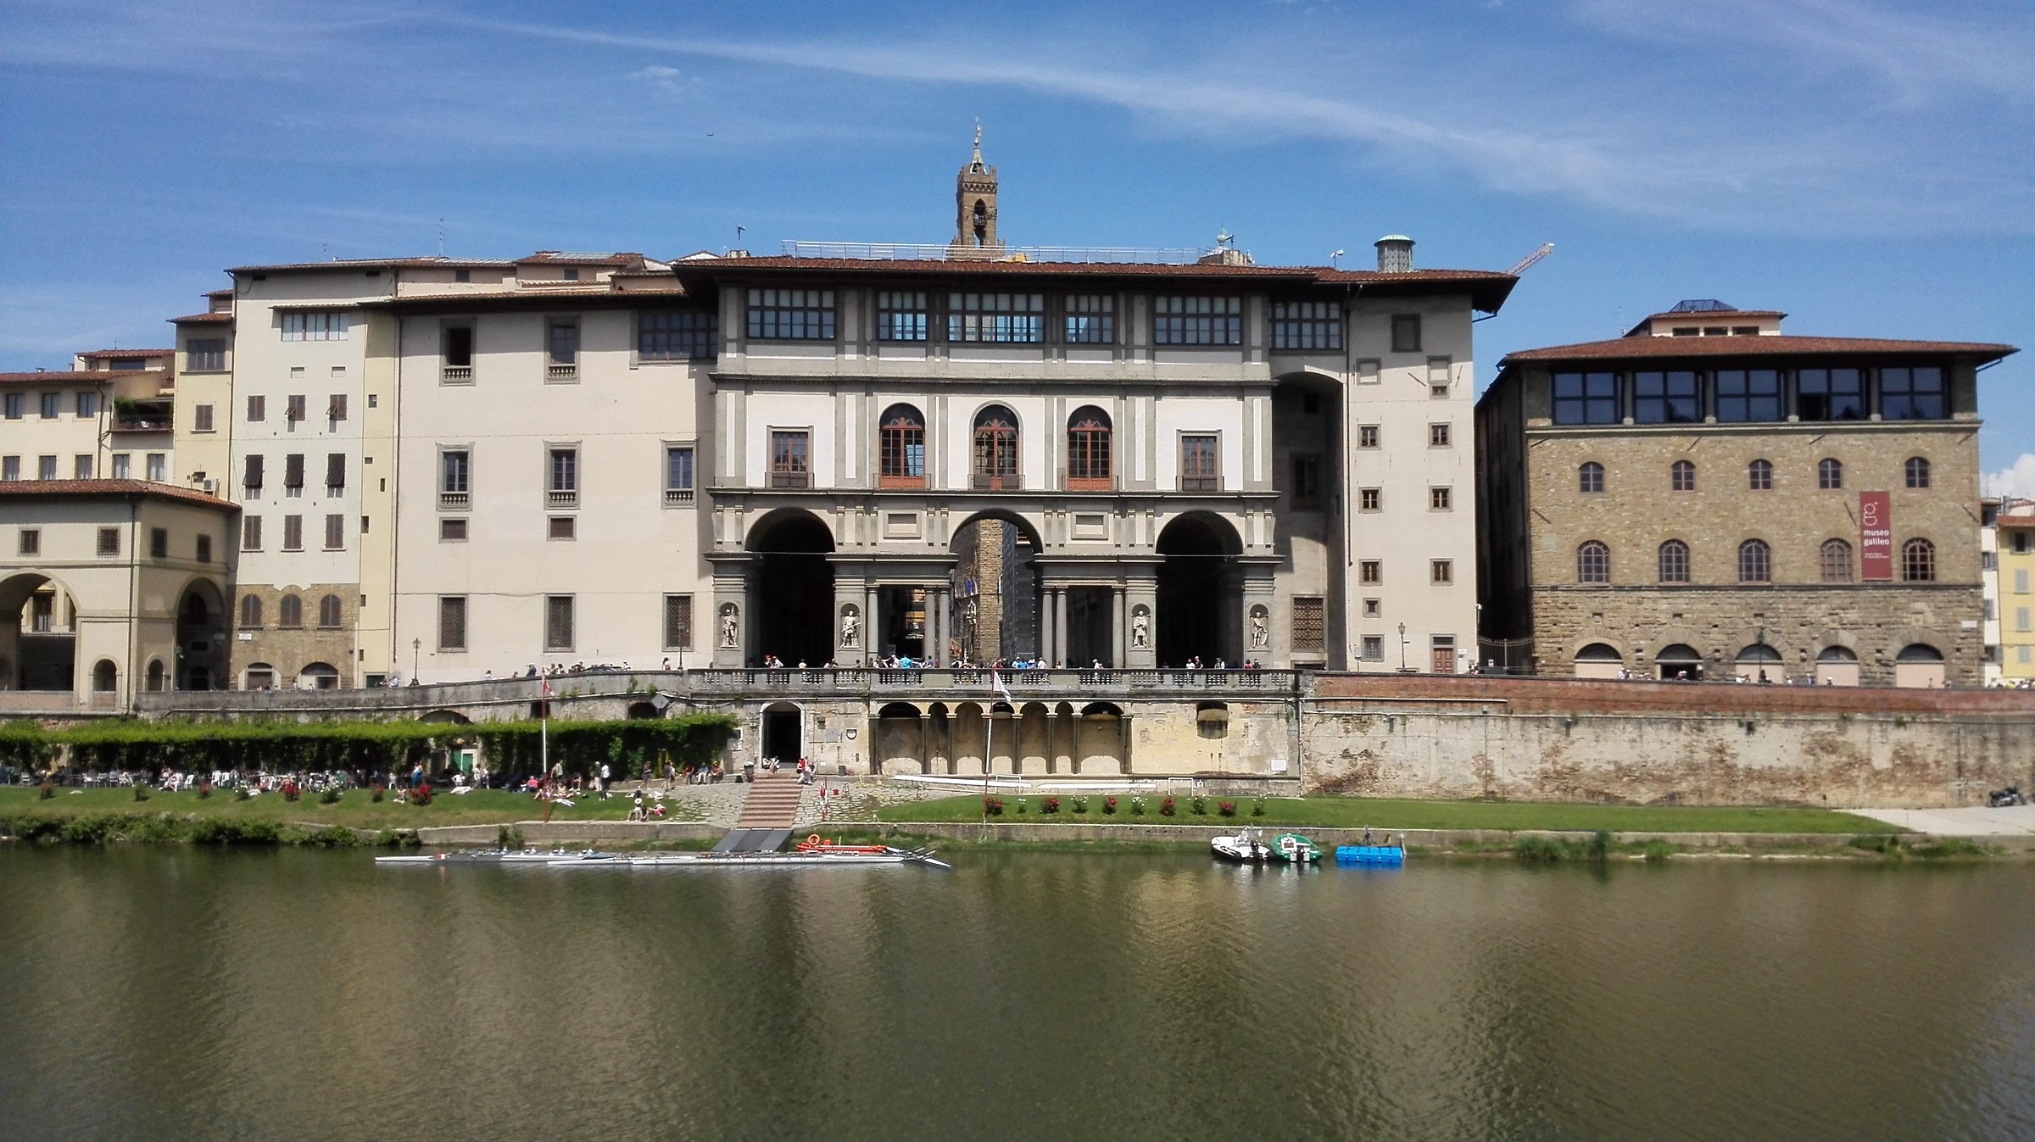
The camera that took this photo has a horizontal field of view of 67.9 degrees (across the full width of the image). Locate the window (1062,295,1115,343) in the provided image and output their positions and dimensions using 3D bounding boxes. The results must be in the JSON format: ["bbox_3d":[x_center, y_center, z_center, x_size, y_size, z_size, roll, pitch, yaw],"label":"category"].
[{"bbox_3d":[4.541,-15.950,95.841,3.327,3.108,0.400,0,-3,-4],"label":"window"}]

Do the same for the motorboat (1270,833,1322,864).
[{"bbox_3d":[13.443,13.455,74.220,2.050,1.150,4.400,0,-3,-2],"label":"motorboat"}]

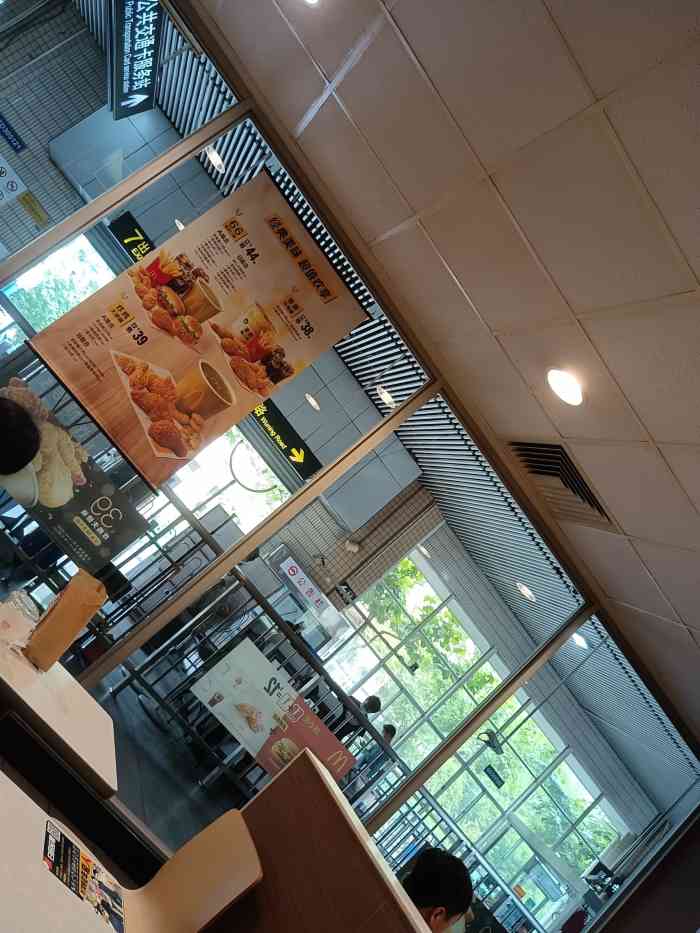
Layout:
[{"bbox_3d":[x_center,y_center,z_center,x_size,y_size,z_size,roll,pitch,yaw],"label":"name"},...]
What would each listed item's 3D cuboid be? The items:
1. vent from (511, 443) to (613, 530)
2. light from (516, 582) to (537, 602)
[{"bbox_3d":[1.081,0.076,3.744,0.540,0.050,0.540,53,-12,-15],"label":"vent"},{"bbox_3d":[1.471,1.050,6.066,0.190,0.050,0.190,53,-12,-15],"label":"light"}]

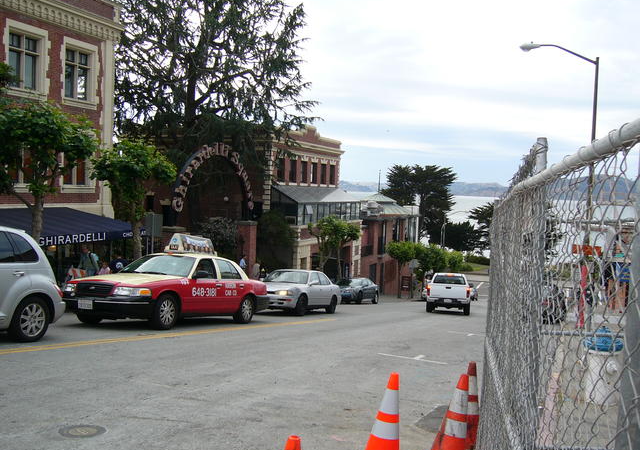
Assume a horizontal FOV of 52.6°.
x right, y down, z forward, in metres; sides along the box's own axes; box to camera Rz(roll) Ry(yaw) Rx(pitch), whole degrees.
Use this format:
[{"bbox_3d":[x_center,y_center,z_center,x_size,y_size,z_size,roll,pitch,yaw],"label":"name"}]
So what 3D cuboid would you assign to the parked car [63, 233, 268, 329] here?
[{"bbox_3d":[-2.847,1.112,13.396,1.980,1.860,5.380,1,-5,23],"label":"parked car"}]

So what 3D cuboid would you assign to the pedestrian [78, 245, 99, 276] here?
[{"bbox_3d":[-7.708,1.509,21.452,0.580,1.700,0.450,4,4,27],"label":"pedestrian"}]

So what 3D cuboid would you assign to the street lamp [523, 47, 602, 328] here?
[{"bbox_3d":[8.166,-1.389,22.197,2.700,9.900,0.350,4,3,22],"label":"street lamp"}]

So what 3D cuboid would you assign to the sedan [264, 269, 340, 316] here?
[{"bbox_3d":[-0.701,2.177,21.288,1.770,1.400,4.750,2,-5,22],"label":"sedan"}]

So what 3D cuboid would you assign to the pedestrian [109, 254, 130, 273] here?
[{"bbox_3d":[-6.257,1.675,20.042,0.550,1.500,0.420,1,3,-17],"label":"pedestrian"}]

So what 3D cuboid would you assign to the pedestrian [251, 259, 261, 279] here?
[{"bbox_3d":[-2.962,2.518,29.952,0.500,1.700,0.360,3,3,22],"label":"pedestrian"}]

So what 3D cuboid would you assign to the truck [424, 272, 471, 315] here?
[{"bbox_3d":[5.671,2.982,28.266,1.800,1.700,5.200,2,-5,13],"label":"truck"}]

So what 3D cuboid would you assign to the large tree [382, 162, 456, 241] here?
[{"bbox_3d":[16.606,-2.503,108.000,11.500,15.500,12.300,4,3,22],"label":"large tree"}]

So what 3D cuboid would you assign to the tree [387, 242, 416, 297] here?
[{"bbox_3d":[6.634,3.665,53.000,2.500,4.600,2.500,4,3,22],"label":"tree"}]

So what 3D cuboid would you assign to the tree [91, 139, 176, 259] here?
[{"bbox_3d":[-6.183,-0.165,21.453,2.800,5.250,2.800,3,3,21],"label":"tree"}]

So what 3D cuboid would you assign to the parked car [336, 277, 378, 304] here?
[{"bbox_3d":[1.868,3.616,36.147,1.780,1.420,4.600,1,-5,23],"label":"parked car"}]

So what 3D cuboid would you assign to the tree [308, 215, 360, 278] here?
[{"bbox_3d":[0.858,1.835,38.300,2.900,4.850,3.100,2,3,0],"label":"tree"}]

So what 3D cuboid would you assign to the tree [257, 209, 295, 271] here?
[{"bbox_3d":[-2.707,1.517,38.500,2.500,4.900,2.500,2,3,0],"label":"tree"}]

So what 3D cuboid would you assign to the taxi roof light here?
[{"bbox_3d":[-2.721,0.429,13.842,0.460,0.390,1.330,1,-5,22],"label":"taxi roof light"}]

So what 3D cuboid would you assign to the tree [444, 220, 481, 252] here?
[{"bbox_3d":[25.147,2.488,115.000,7.000,7.000,7.000,2,3,0],"label":"tree"}]

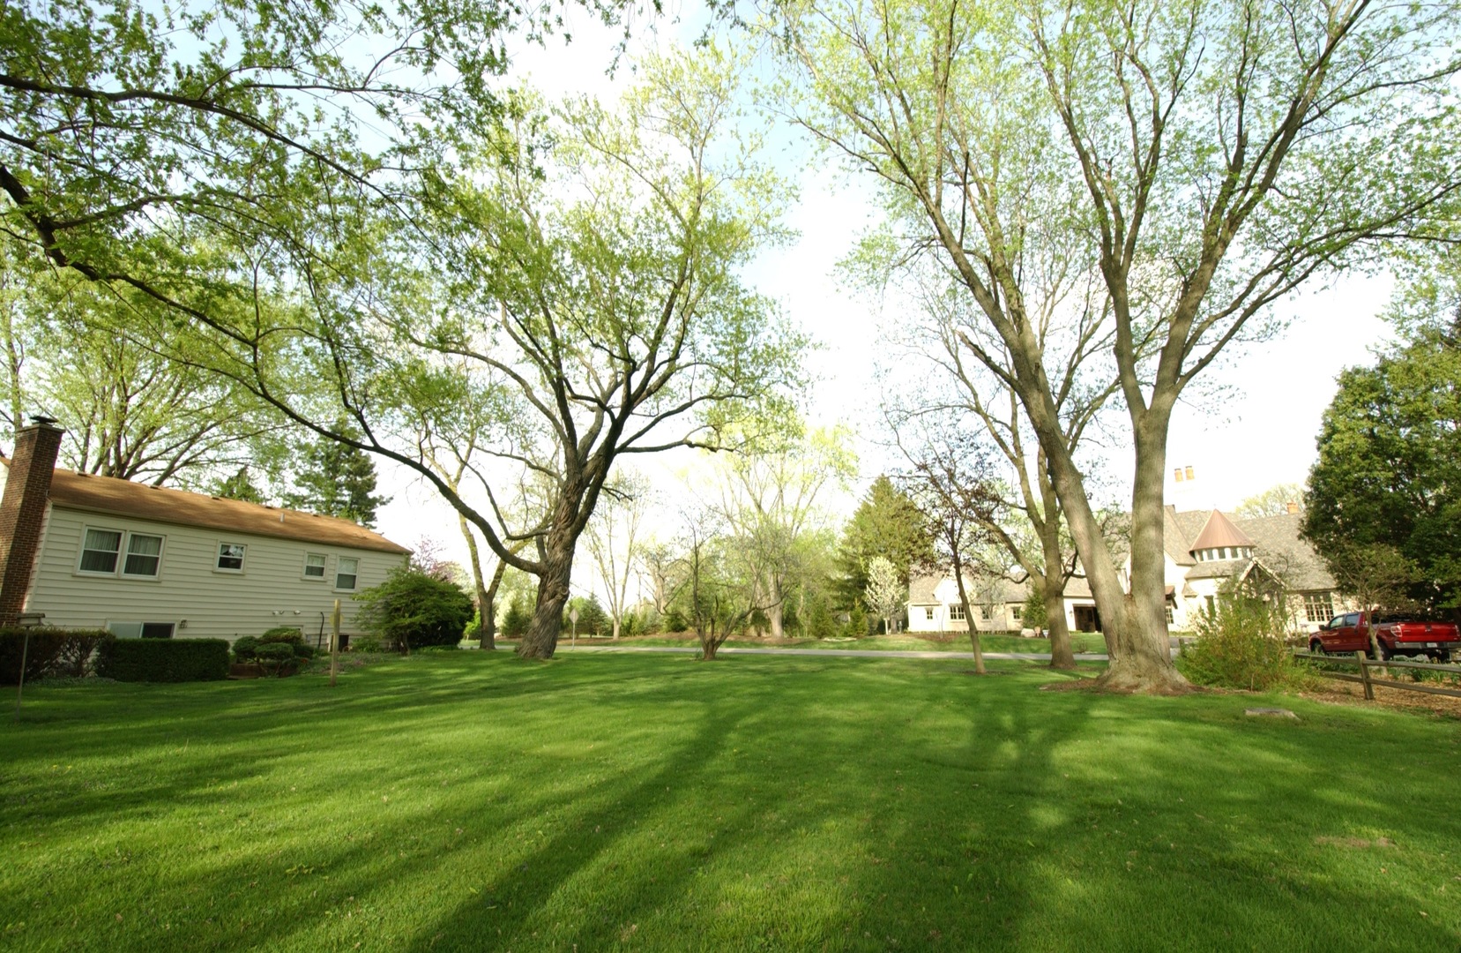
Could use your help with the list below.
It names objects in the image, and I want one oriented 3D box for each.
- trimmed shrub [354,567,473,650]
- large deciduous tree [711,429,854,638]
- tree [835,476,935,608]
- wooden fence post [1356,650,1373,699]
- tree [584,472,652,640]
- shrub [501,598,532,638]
[{"bbox_3d":[-12.816,5.362,24.500,4.096,3.435,3.482,6,-15,-26],"label":"trimmed shrub"},{"bbox_3d":[4.253,4.332,49.500,11.383,17.195,11.383,-2,-13,5],"label":"large deciduous tree"},{"bbox_3d":[15.097,7.402,59.000,9.214,15.331,9.214,-4,-14,14],"label":"tree"},{"bbox_3d":[11.854,3.709,11.300,0.130,0.875,0.130,-6,-14,23],"label":"wooden fence post"},{"bbox_3d":[-9.300,6.344,50.000,5.403,13.740,5.403,2,-14,-10],"label":"tree"},{"bbox_3d":[-17.081,11.390,48.500,2.514,3.210,2.514,4,-14,-19],"label":"shrub"}]

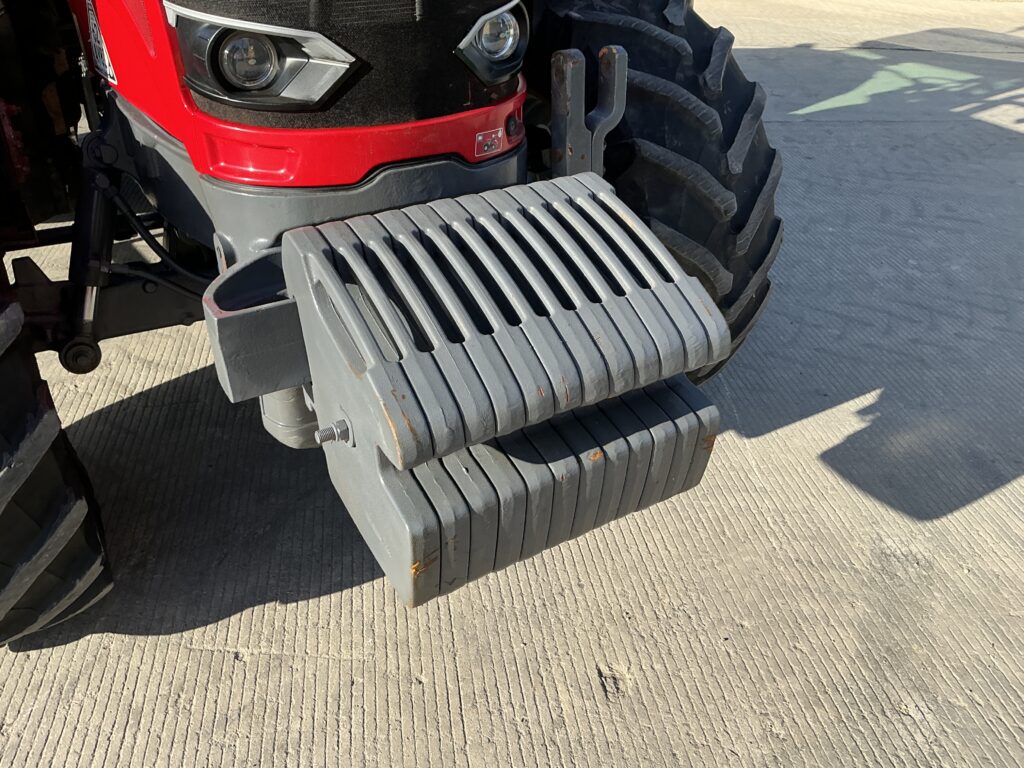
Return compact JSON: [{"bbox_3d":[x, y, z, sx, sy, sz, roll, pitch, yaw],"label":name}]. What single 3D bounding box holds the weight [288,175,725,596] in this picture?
[{"bbox_3d":[-0.006,-0.029,1.347,0.554,0.440,0.432,-17,39,-26],"label":"weight"}]

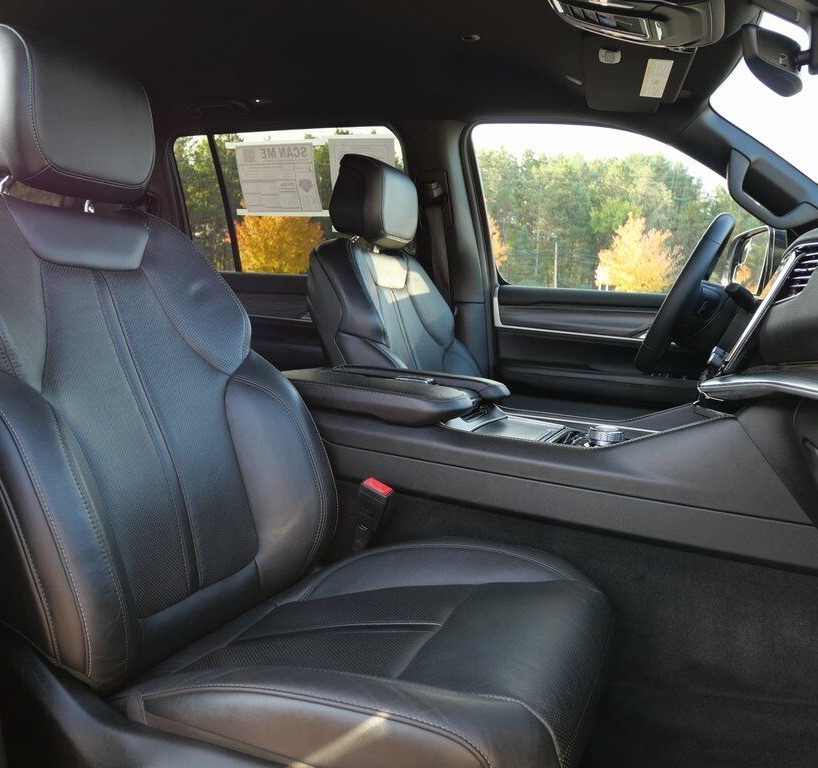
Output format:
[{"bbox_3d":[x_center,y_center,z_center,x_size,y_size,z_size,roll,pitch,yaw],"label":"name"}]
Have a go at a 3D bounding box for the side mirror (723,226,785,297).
[{"bbox_3d":[0.993,-0.323,2.096,0.150,0.210,0.250,3,8,7],"label":"side mirror"}]

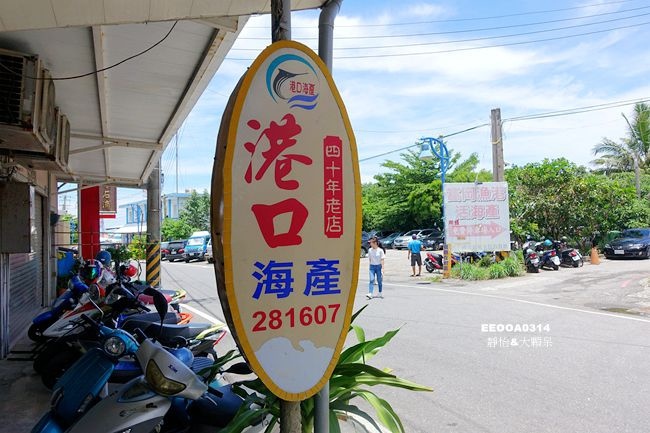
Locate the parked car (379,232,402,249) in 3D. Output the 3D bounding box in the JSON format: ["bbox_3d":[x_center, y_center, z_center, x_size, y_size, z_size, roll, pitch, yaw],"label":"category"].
[{"bbox_3d":[7.389,2.248,40.825,4.300,1.520,1.730,1,-2,-37],"label":"parked car"}]

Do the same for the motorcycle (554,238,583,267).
[{"bbox_3d":[10.826,1.662,19.297,0.700,1.120,1.800,-1,-2,-2],"label":"motorcycle"}]

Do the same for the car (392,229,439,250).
[{"bbox_3d":[8.487,2.087,38.827,4.500,1.680,1.820,1,-2,-37],"label":"car"}]

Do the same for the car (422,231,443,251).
[{"bbox_3d":[10.337,1.998,36.927,4.500,1.680,1.820,0,-2,-36],"label":"car"}]

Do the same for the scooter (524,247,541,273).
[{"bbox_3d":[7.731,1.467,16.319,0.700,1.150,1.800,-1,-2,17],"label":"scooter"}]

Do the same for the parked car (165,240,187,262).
[{"bbox_3d":[-10.162,2.548,32.682,1.760,1.550,4.400,-2,-2,11],"label":"parked car"}]

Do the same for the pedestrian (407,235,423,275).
[{"bbox_3d":[3.480,1.491,16.984,0.600,1.650,0.380,-2,-2,12],"label":"pedestrian"}]

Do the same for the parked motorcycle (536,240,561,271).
[{"bbox_3d":[8.761,1.473,16.999,0.700,1.150,1.800,-1,-2,10],"label":"parked motorcycle"}]

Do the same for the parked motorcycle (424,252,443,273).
[{"bbox_3d":[4.837,1.758,17.622,1.800,1.100,0.680,-3,-3,25],"label":"parked motorcycle"}]

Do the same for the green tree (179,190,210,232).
[{"bbox_3d":[-13.330,0.620,45.137,3.900,6.600,3.900,-1,-2,-16],"label":"green tree"}]

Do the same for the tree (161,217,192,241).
[{"bbox_3d":[-12.724,1.595,36.352,2.900,3.200,2.900,-1,-2,16],"label":"tree"}]

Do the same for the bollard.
[{"bbox_3d":[12.505,1.835,20.052,0.390,0.750,0.390,-3,-3,32],"label":"bollard"}]

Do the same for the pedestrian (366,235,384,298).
[{"bbox_3d":[1.308,1.337,11.433,0.480,1.610,0.400,-3,-3,25],"label":"pedestrian"}]

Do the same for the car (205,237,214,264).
[{"bbox_3d":[-5.912,2.056,28.225,1.740,1.550,4.400,-1,-2,17],"label":"car"}]

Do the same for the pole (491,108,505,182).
[{"bbox_3d":[6.719,-0.981,16.733,0.400,6.400,0.400,-2,-3,22],"label":"pole"}]

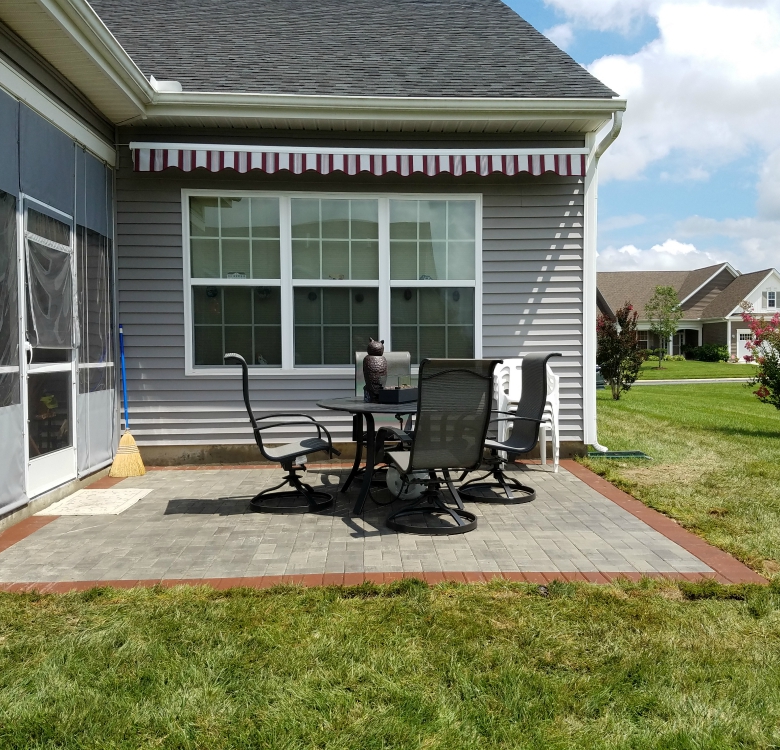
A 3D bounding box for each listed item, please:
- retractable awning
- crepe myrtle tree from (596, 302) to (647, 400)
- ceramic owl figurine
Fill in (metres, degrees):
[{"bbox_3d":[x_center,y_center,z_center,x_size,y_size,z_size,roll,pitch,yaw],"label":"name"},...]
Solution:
[{"bbox_3d":[-0.266,-2.037,7.206,4.306,0.308,0.240,0,2,-3],"label":"retractable awning"},{"bbox_3d":[5.588,-0.574,18.449,1.400,2.406,1.400,1,2,17],"label":"crepe myrtle tree"},{"bbox_3d":[-0.119,-0.036,5.724,0.180,0.492,0.180,-1,2,-23],"label":"ceramic owl figurine"}]

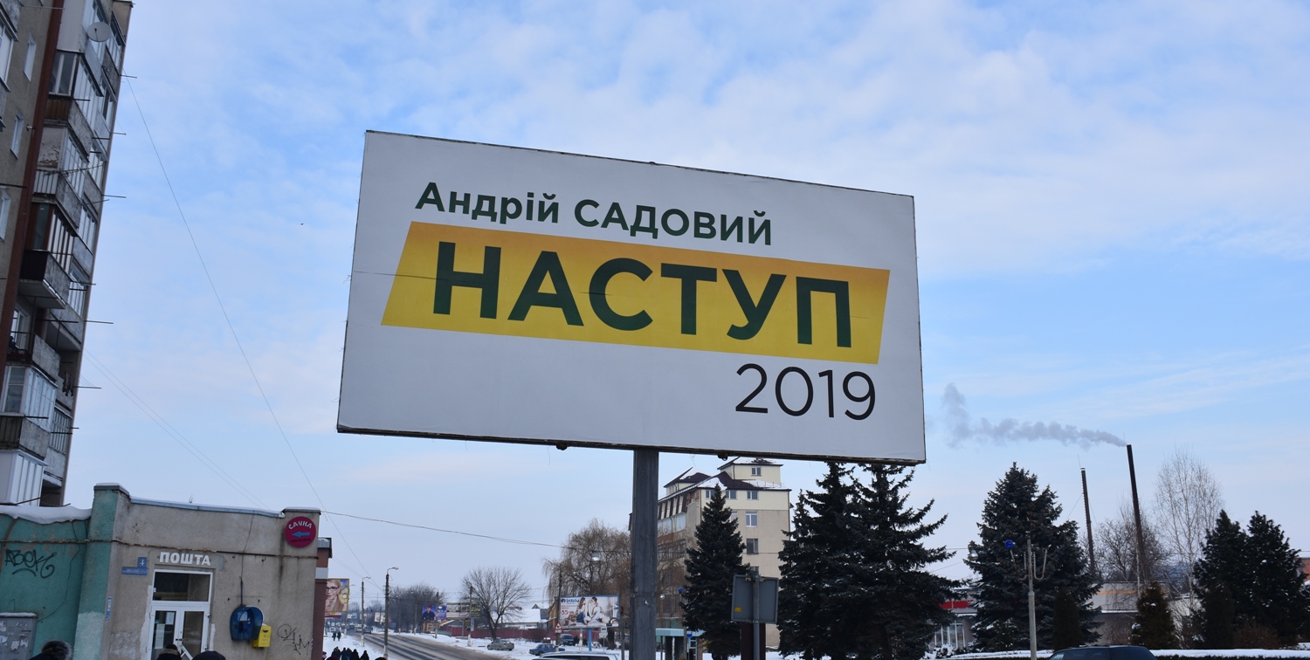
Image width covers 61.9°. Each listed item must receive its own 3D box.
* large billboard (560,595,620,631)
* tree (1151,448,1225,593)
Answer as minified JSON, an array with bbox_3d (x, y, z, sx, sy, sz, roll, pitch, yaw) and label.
[{"bbox_3d":[-6.103,26.642,103.092,6.100,3.100,0.300,-5,-17,16],"label":"large billboard"},{"bbox_3d":[37.547,15.927,76.835,4.971,14.757,4.971,-6,-16,25],"label":"tree"}]

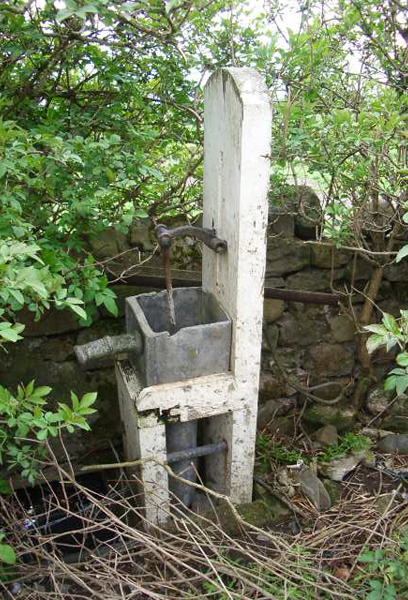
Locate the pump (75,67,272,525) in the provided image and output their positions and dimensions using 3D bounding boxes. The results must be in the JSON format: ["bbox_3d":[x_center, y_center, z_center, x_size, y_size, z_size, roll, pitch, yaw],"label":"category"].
[{"bbox_3d":[-0.141,0.046,2.024,0.587,1.525,0.299,-9,26,-19],"label":"pump"}]

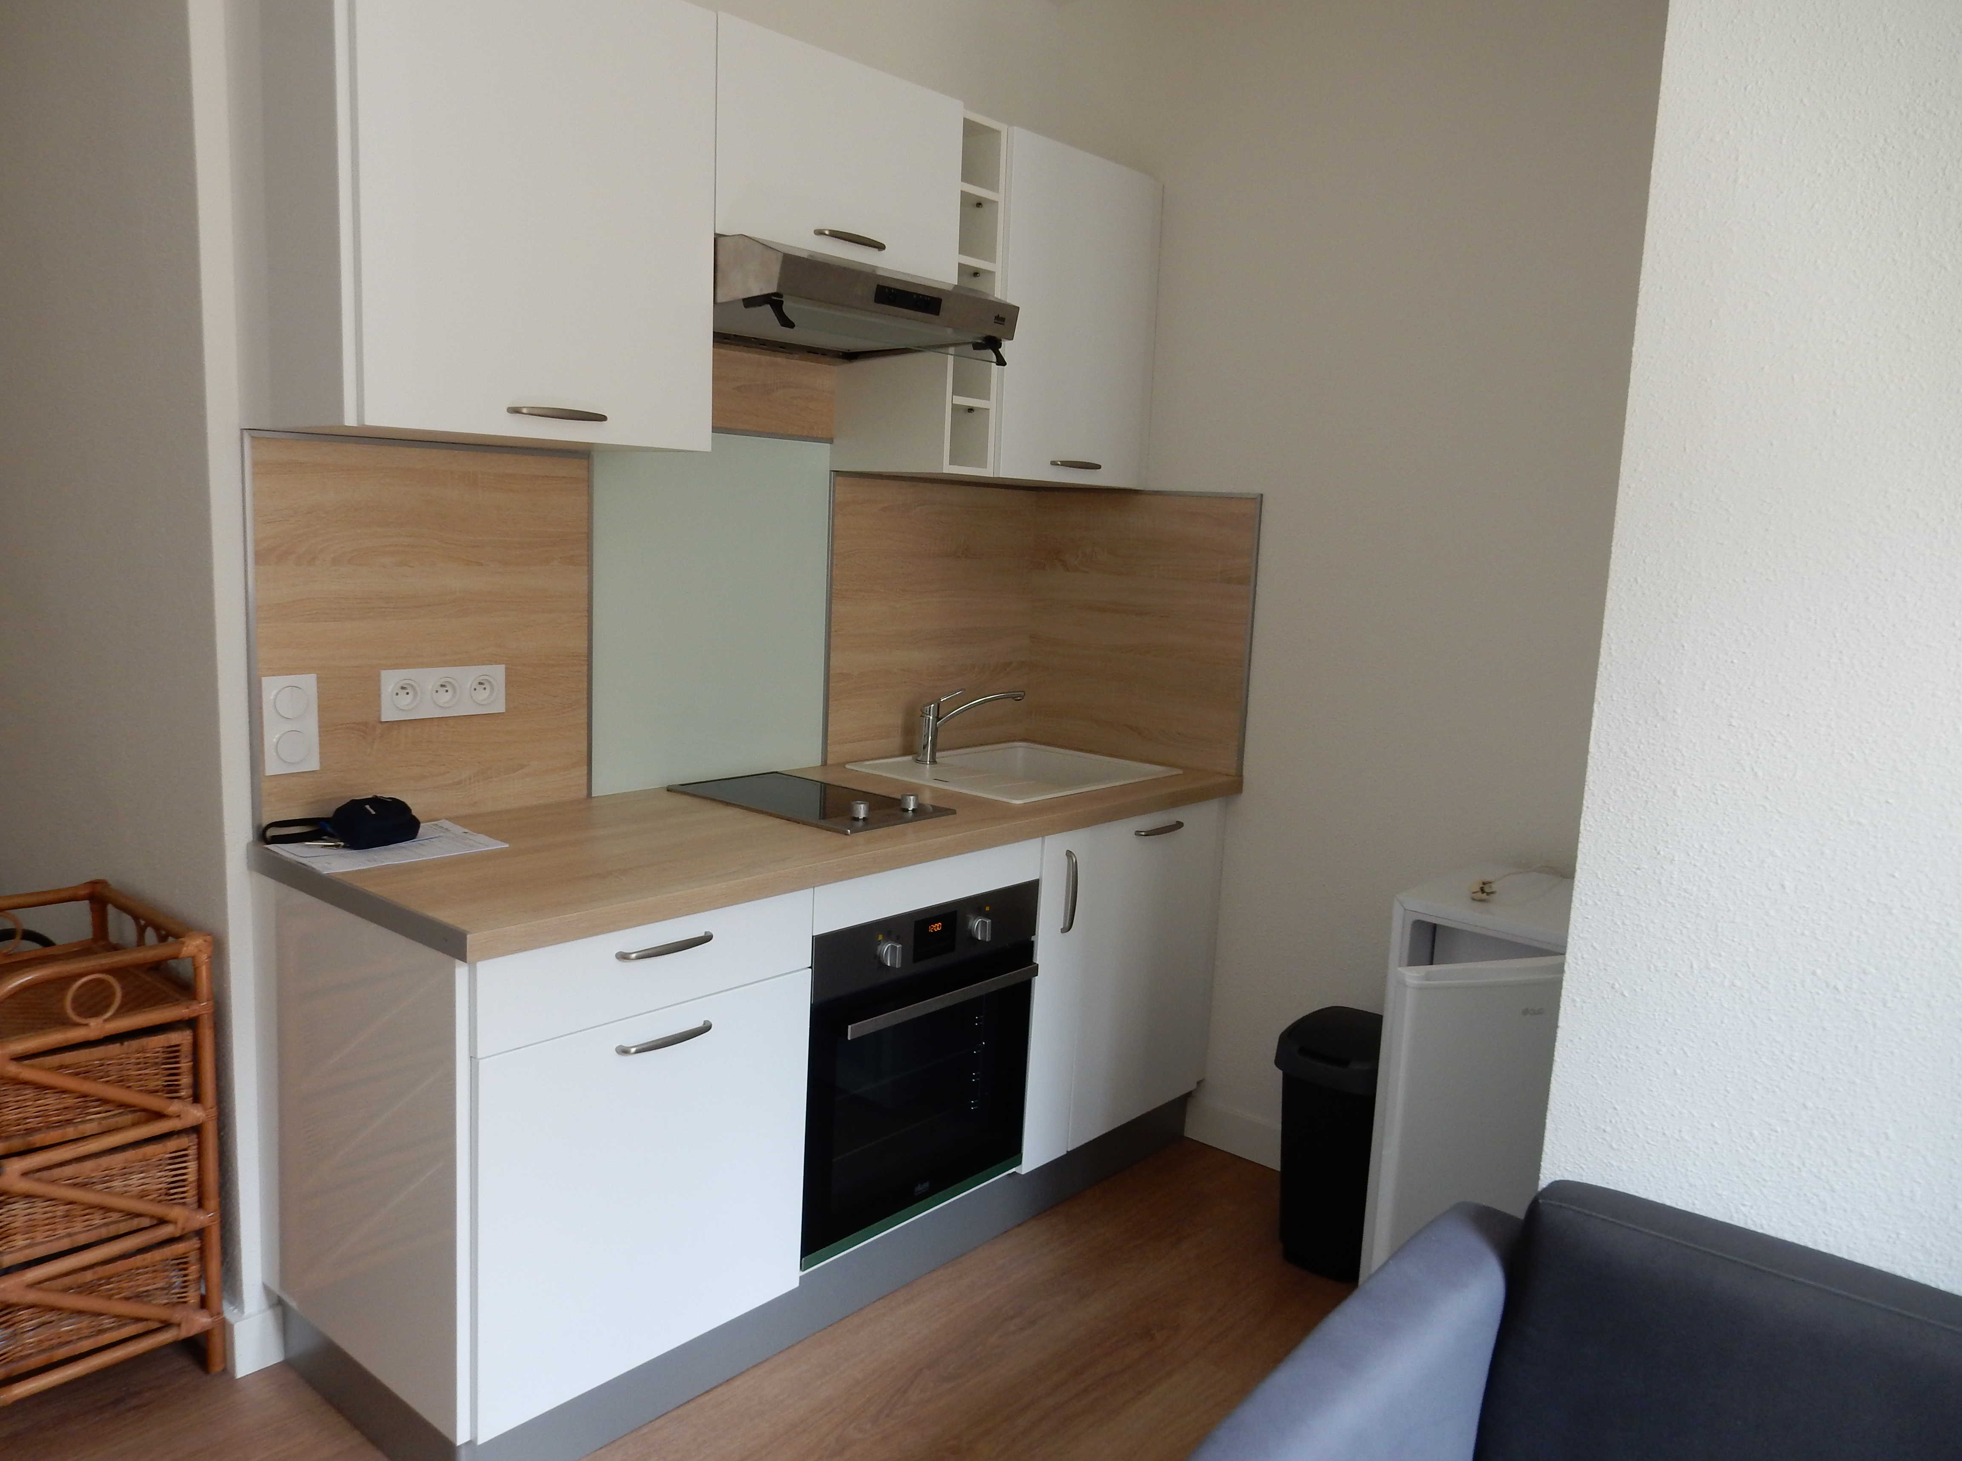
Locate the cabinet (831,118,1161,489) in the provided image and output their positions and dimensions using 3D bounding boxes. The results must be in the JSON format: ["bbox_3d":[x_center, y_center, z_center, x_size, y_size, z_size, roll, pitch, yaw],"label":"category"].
[{"bbox_3d":[0.051,-0.921,3.187,0.332,0.707,0.713,10,11,40],"label":"cabinet"}]

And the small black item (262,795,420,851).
[{"bbox_3d":[-1.030,0.149,2.283,0.123,0.060,0.194,10,11,40],"label":"small black item"}]

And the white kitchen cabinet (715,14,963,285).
[{"bbox_3d":[-0.367,-1.029,2.636,0.370,0.340,0.596,10,11,40],"label":"white kitchen cabinet"}]

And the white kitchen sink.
[{"bbox_3d":[0.087,0.163,3.263,0.491,0.163,0.612,10,11,40],"label":"white kitchen sink"}]

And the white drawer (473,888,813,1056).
[{"bbox_3d":[-0.642,0.314,2.214,0.500,0.130,0.596,10,11,40],"label":"white drawer"}]

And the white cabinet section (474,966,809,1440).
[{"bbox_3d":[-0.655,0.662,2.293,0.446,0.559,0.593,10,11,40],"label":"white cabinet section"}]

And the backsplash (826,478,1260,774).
[{"bbox_3d":[0.142,-0.225,3.173,0.655,0.642,0.705,10,11,40],"label":"backsplash"}]

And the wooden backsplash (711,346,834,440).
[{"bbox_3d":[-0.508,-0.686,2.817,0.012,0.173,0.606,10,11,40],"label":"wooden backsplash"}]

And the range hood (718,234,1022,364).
[{"bbox_3d":[-0.315,-0.783,2.620,0.512,0.143,0.600,10,11,40],"label":"range hood"}]

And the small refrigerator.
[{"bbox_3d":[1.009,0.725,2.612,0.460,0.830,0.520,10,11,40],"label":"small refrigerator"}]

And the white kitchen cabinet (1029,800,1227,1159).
[{"bbox_3d":[0.111,0.487,3.282,0.600,0.713,0.716,10,11,40],"label":"white kitchen cabinet"}]

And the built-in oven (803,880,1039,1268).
[{"bbox_3d":[-0.297,0.573,2.770,0.565,0.593,0.595,10,11,40],"label":"built-in oven"}]

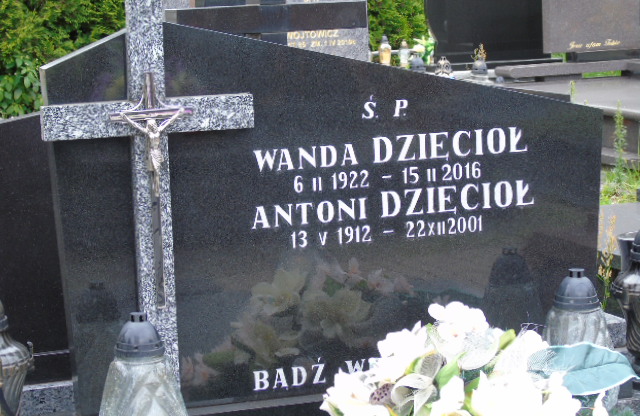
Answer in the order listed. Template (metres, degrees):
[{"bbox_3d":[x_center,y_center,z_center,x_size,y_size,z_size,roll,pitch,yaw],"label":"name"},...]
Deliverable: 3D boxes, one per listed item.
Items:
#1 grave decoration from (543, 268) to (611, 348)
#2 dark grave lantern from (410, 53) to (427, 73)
[{"bbox_3d":[0.518,0.274,3.491,0.167,0.310,0.167,-5,8,-19],"label":"grave decoration"},{"bbox_3d":[0.543,-0.721,9.518,0.130,0.260,0.130,-5,8,-19],"label":"dark grave lantern"}]

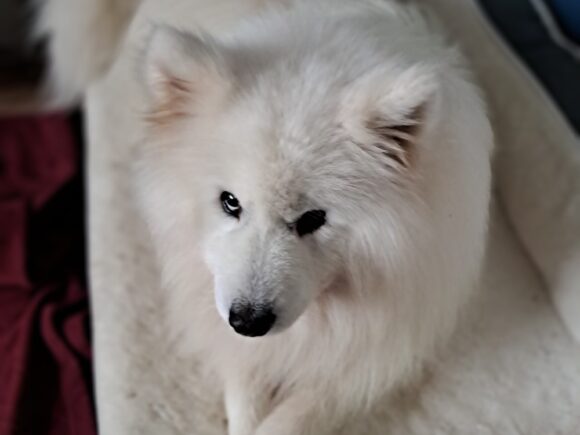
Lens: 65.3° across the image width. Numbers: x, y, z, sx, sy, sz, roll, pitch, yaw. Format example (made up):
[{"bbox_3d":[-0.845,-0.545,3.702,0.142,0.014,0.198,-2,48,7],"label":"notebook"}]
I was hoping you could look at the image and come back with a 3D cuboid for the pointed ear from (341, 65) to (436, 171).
[{"bbox_3d":[0.092,-0.092,0.435,0.078,0.085,0.045,7,47,-31],"label":"pointed ear"}]

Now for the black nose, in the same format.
[{"bbox_3d":[-0.033,0.091,0.402,0.041,0.030,0.024,12,53,2],"label":"black nose"}]

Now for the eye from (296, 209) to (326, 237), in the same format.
[{"bbox_3d":[0.019,0.006,0.425,0.029,0.022,0.016,-3,42,-14],"label":"eye"}]

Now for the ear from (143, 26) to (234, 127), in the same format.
[{"bbox_3d":[-0.100,-0.136,0.443,0.078,0.085,0.045,7,50,32],"label":"ear"}]

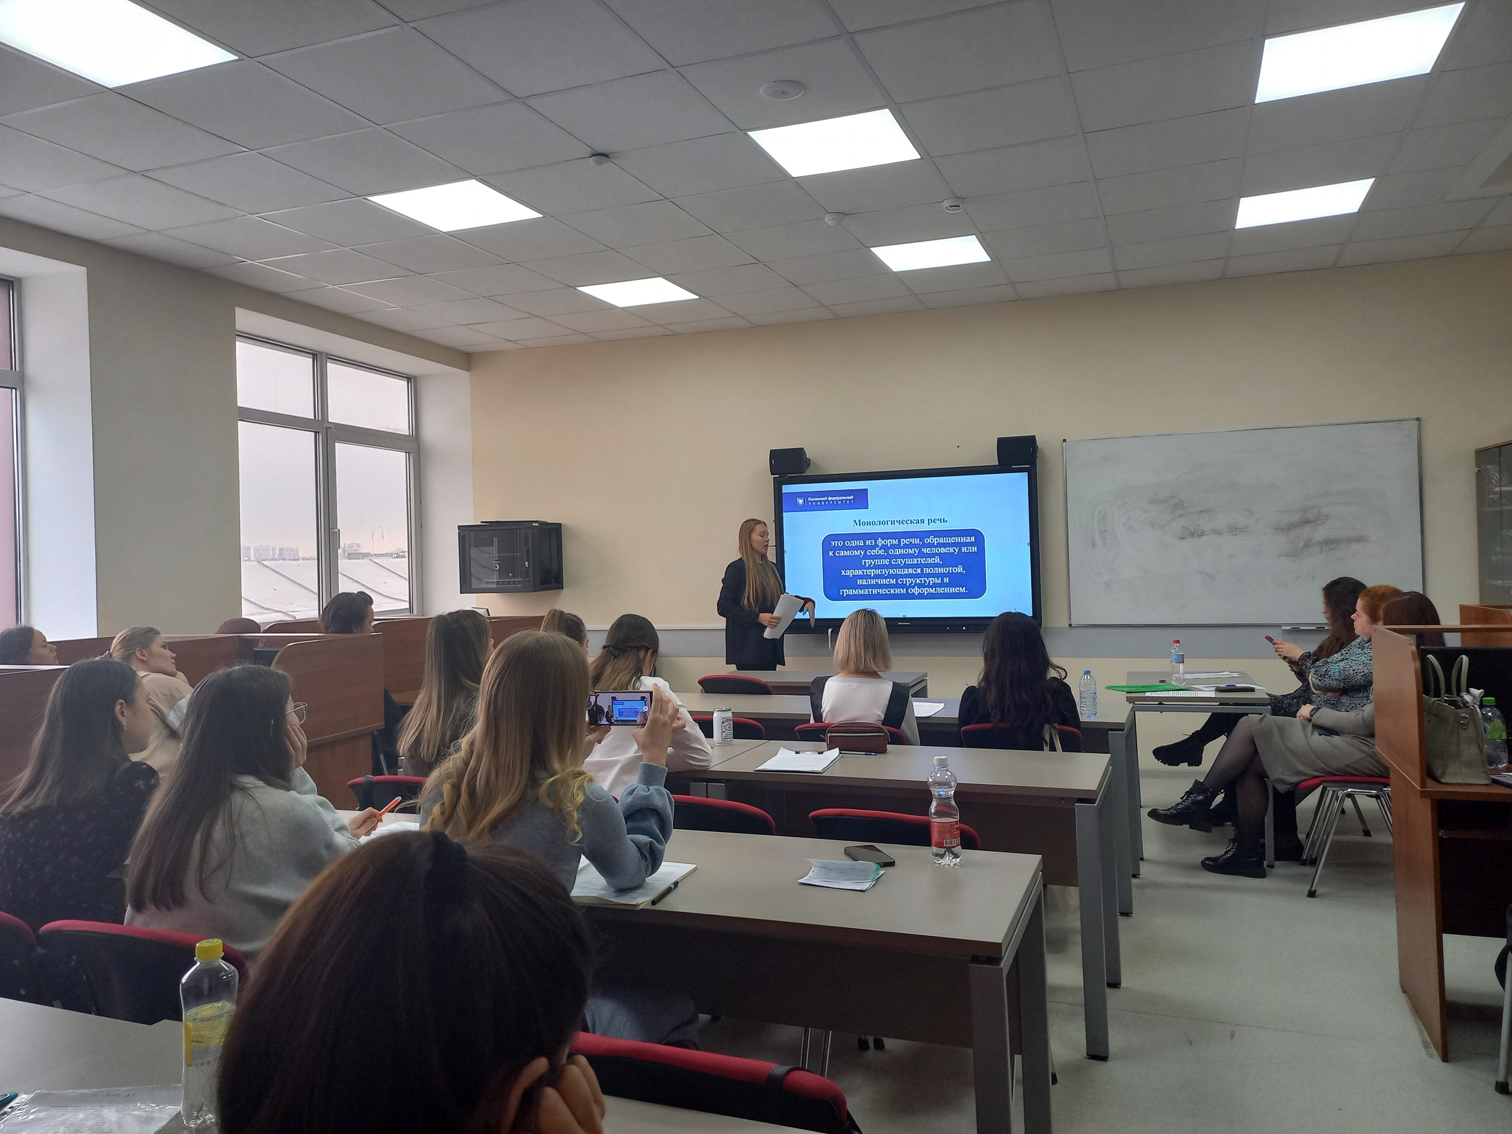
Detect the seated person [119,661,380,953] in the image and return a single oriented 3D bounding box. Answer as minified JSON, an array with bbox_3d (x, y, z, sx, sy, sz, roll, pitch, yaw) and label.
[{"bbox_3d":[-0.936,0.819,2.323,0.520,1.260,0.800,-2,1,30],"label":"seated person"}]

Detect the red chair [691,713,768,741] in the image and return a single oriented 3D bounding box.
[{"bbox_3d":[-0.073,1.004,4.716,0.520,0.820,0.560,-2,0,21],"label":"red chair"}]

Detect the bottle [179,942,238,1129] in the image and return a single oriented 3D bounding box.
[{"bbox_3d":[-0.689,0.577,1.371,0.066,0.224,0.066,-2,0,21],"label":"bottle"}]

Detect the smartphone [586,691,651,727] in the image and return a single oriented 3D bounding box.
[{"bbox_3d":[-0.300,0.304,2.340,0.160,0.075,0.009,0,5,8],"label":"smartphone"}]

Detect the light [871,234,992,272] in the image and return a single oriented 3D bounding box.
[{"bbox_3d":[0.978,-1.720,6.003,0.580,0.040,0.580,-2,0,21],"label":"light"}]

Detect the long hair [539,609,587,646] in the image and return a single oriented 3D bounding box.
[{"bbox_3d":[-0.855,0.328,4.875,0.230,0.300,0.200,-2,1,-43],"label":"long hair"}]

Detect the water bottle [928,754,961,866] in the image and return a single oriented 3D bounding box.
[{"bbox_3d":[0.417,0.535,2.423,0.066,0.234,0.066,-2,0,21],"label":"water bottle"}]

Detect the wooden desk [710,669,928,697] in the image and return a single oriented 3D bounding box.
[{"bbox_3d":[0.373,1.016,6.421,1.230,0.750,0.600,-2,0,21],"label":"wooden desk"}]

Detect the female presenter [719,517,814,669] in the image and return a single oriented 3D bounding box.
[{"bbox_3d":[0.052,0.534,6.893,0.520,1.700,0.480,-2,1,30],"label":"female presenter"}]

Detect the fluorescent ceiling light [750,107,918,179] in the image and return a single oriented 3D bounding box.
[{"bbox_3d":[0.328,-1.706,4.329,0.590,0.050,0.590,-2,0,21],"label":"fluorescent ceiling light"}]

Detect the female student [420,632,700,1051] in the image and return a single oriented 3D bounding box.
[{"bbox_3d":[-0.360,0.784,2.087,0.500,1.310,0.750,-2,0,18],"label":"female student"}]

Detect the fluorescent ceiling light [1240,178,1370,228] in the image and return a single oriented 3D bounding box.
[{"bbox_3d":[2.658,-1.783,5.351,0.590,0.050,0.590,-2,0,21],"label":"fluorescent ceiling light"}]

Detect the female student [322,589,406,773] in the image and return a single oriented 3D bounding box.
[{"bbox_3d":[-1.868,0.780,5.282,0.500,1.340,0.750,-1,1,44],"label":"female student"}]

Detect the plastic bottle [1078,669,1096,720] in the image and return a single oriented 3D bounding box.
[{"bbox_3d":[1.363,0.520,4.487,0.068,0.205,0.068,-2,0,21],"label":"plastic bottle"}]

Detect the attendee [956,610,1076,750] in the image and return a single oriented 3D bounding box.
[{"bbox_3d":[1.075,0.775,4.371,0.470,1.215,0.720,-2,0,21],"label":"attendee"}]

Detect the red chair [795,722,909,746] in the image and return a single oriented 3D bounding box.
[{"bbox_3d":[0.460,0.995,4.432,0.480,0.810,0.550,-2,0,21],"label":"red chair"}]

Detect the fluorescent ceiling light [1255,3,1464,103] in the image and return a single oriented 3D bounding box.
[{"bbox_3d":[1.970,-1.700,3.628,0.600,0.050,0.600,-2,0,22],"label":"fluorescent ceiling light"}]

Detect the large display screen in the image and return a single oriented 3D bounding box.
[{"bbox_3d":[0.999,-0.103,7.383,1.764,1.086,0.090,-2,0,18],"label":"large display screen"}]

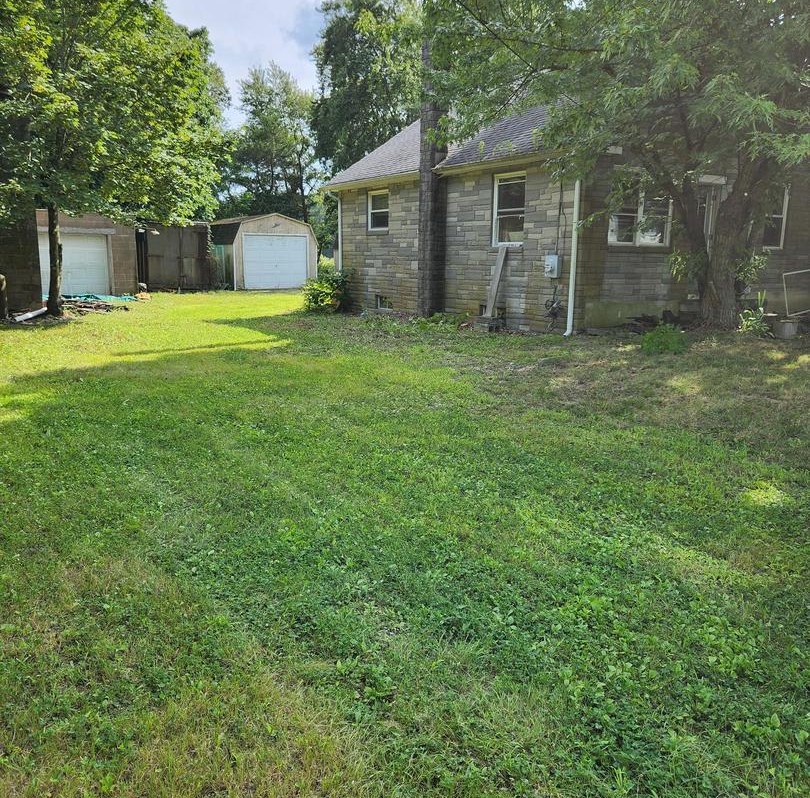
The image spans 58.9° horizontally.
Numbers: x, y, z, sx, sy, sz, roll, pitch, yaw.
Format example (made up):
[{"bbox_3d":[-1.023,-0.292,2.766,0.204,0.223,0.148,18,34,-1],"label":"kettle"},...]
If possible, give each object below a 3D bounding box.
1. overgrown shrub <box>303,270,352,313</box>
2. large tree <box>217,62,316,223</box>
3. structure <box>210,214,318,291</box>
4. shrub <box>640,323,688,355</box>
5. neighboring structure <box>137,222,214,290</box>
[{"bbox_3d":[-1.963,-2.710,17.898,1.150,1.050,1.100,-1,11,-6],"label":"overgrown shrub"},{"bbox_3d":[-8.678,-13.989,44.289,7.000,12.710,7.000,-1,12,-11],"label":"large tree"},{"bbox_3d":[-7.165,-6.681,32.524,3.750,3.080,7.300,-6,13,-31],"label":"structure"},{"bbox_3d":[3.658,-0.872,10.060,0.630,0.430,0.600,5,12,20],"label":"shrub"},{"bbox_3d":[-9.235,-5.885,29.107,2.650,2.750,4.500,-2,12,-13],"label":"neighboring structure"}]

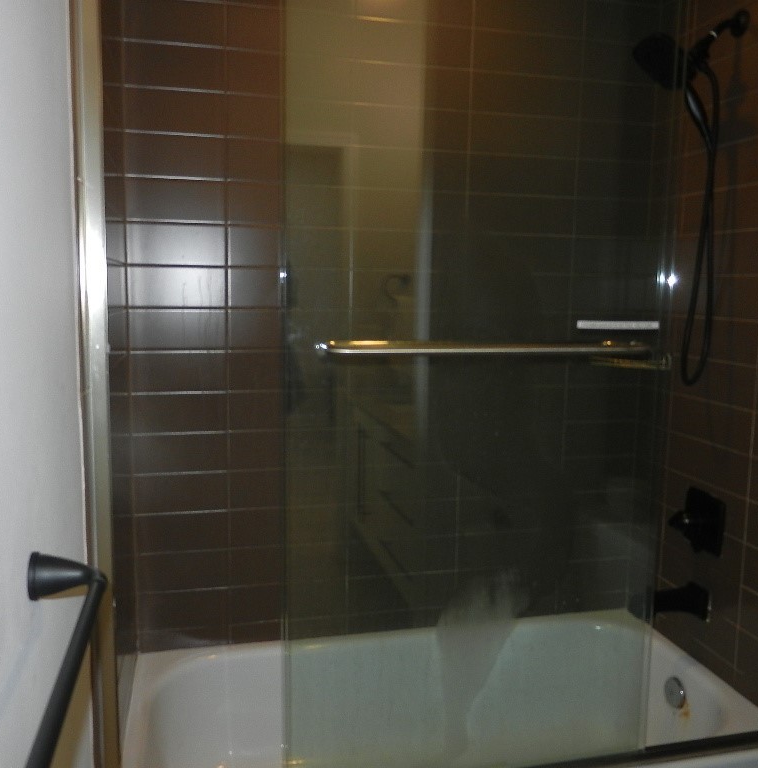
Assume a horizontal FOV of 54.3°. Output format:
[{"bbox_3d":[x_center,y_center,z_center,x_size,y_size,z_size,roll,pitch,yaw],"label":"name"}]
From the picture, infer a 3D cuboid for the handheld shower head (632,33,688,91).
[{"bbox_3d":[0.700,-0.789,1.779,0.145,0.065,0.138,44,-4,-15],"label":"handheld shower head"}]

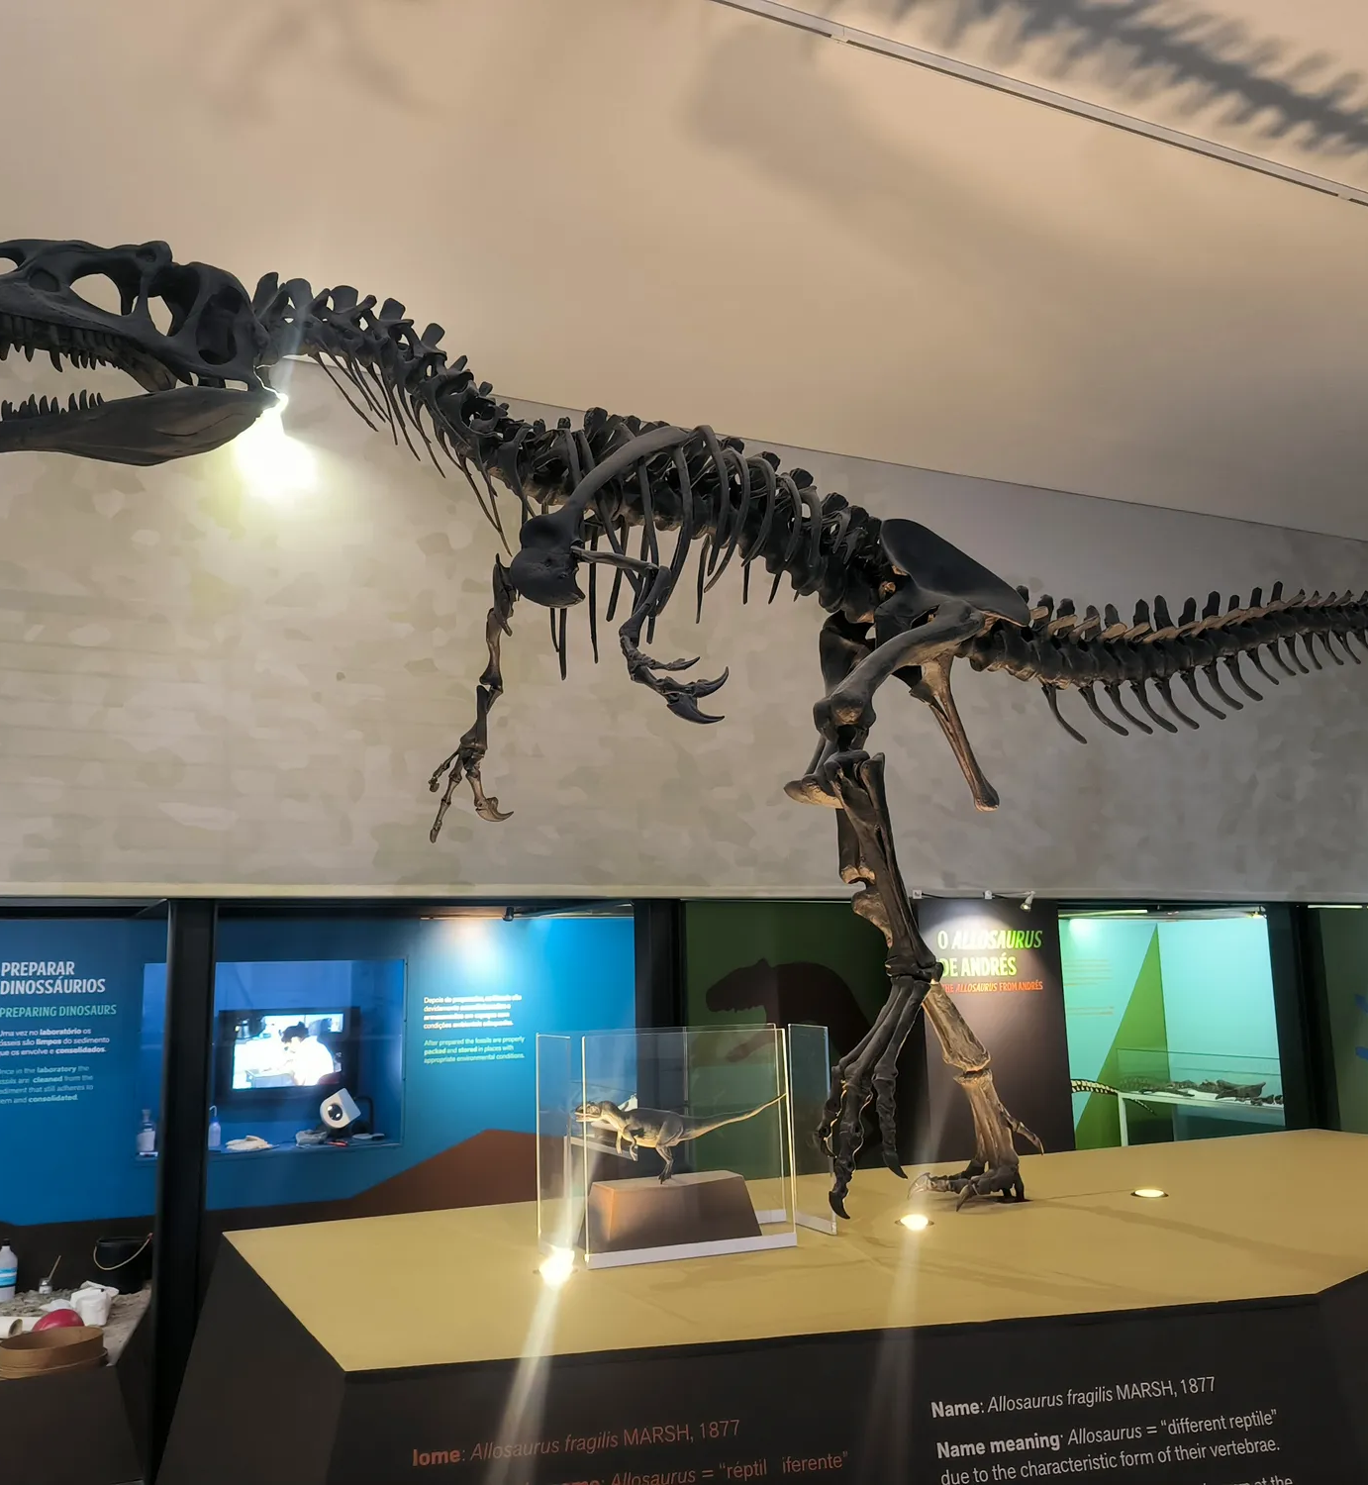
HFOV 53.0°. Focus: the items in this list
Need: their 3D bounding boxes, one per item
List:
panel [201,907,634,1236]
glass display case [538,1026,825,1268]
[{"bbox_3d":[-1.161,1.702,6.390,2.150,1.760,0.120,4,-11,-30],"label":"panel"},{"bbox_3d":[0.011,1.015,3.550,0.730,0.530,0.370,3,-10,-23],"label":"glass display case"}]

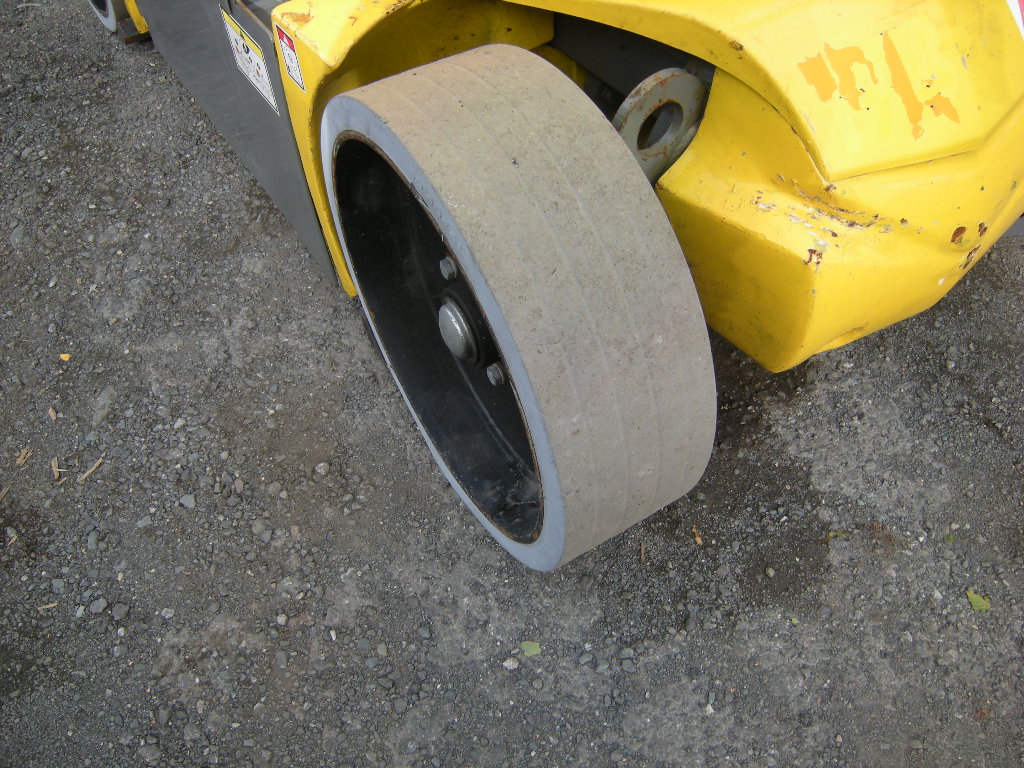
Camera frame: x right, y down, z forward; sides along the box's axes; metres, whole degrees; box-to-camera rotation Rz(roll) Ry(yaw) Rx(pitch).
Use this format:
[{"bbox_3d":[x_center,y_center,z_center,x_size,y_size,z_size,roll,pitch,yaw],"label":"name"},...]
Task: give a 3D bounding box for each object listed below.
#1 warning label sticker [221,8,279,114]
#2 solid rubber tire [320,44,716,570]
[{"bbox_3d":[-0.259,-0.320,0.819,0.002,0.070,0.104,-29,58,-19],"label":"warning label sticker"},{"bbox_3d":[-0.013,-0.057,0.704,0.128,0.412,0.412,-26,57,-18],"label":"solid rubber tire"}]

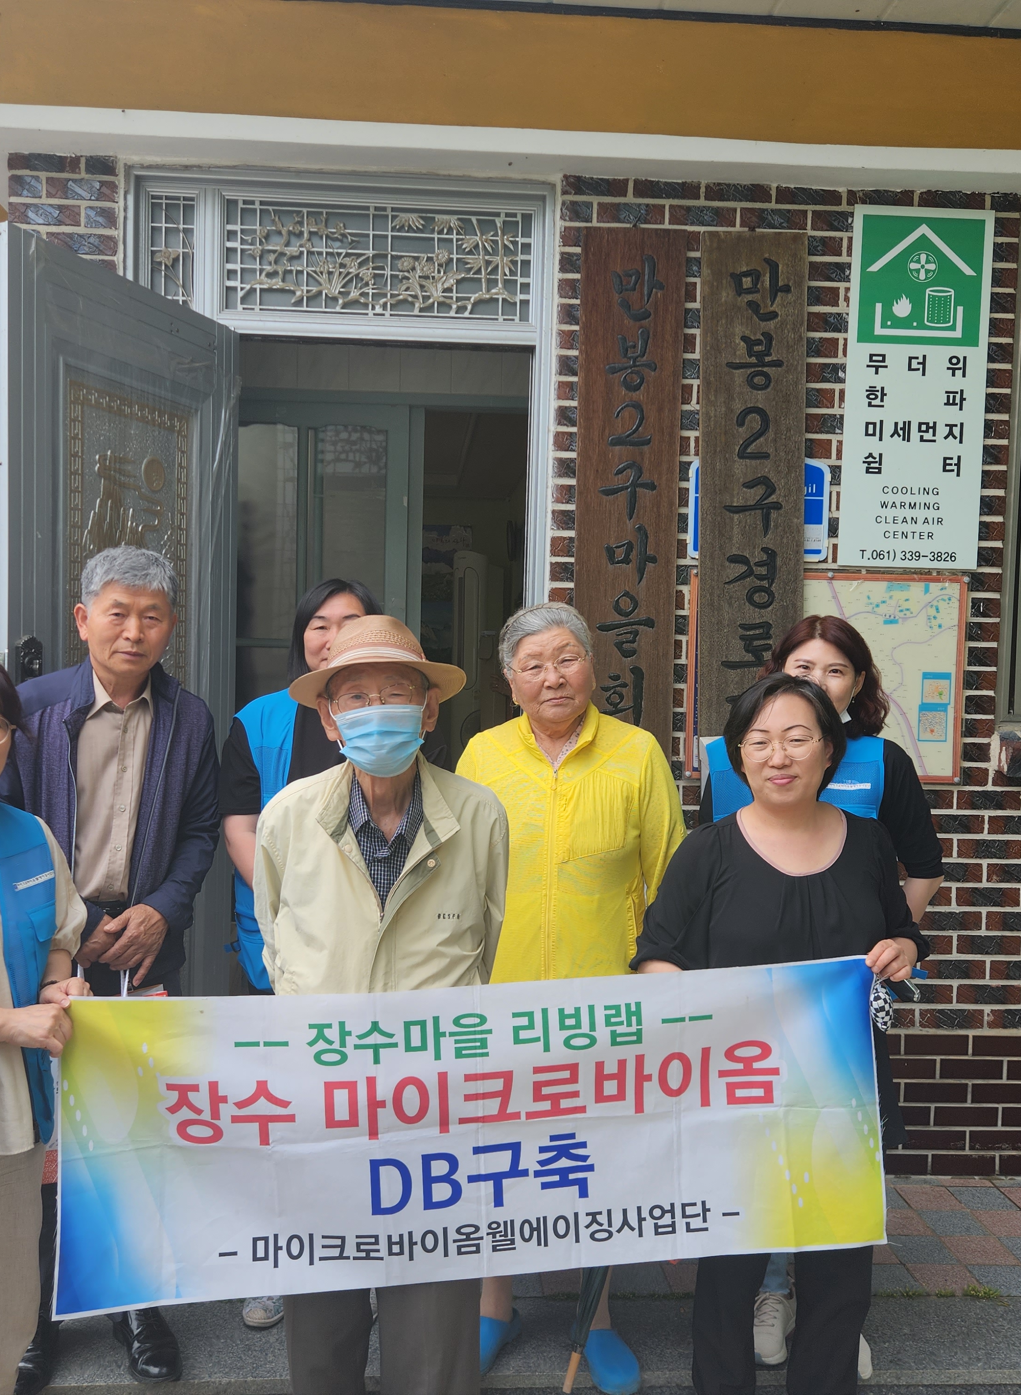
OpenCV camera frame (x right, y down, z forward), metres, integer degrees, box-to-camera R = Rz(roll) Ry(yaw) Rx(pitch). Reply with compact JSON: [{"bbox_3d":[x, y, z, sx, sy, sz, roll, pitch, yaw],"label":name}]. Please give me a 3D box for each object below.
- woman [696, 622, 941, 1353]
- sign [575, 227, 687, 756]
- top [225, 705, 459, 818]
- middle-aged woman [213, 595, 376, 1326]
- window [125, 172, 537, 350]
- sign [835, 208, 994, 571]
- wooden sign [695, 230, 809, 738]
[{"bbox_3d":[0.687,0.625,2.740,0.546,1.600,0.360,1,3,-3],"label":"woman"},{"bbox_3d":[0.324,-0.458,3.418,0.281,1.623,0.045,1,3,-3],"label":"sign"},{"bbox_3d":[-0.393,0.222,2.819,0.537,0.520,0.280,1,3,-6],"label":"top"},{"bbox_3d":[-0.403,0.565,2.826,0.536,1.660,0.330,1,3,-5],"label":"middle-aged woman"},{"bbox_3d":[-0.470,-1.196,3.446,1.133,0.424,0.120,1,3,-3],"label":"window"},{"bbox_3d":[1.134,-0.864,3.470,0.393,0.994,0.030,1,3,-3],"label":"sign"},{"bbox_3d":[0.654,-0.496,3.422,0.286,1.538,0.045,1,3,-3],"label":"wooden sign"}]

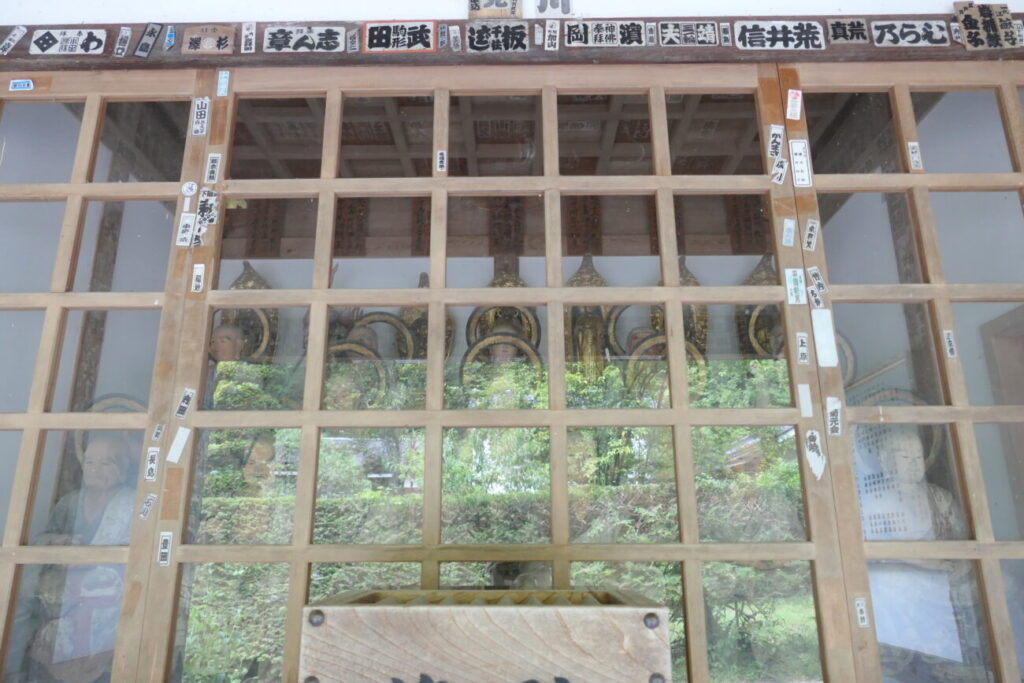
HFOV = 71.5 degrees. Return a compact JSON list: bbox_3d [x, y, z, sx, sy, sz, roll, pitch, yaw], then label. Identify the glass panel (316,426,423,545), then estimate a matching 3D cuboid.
[{"bbox_3d":[-0.359,0.366,1.810,0.279,0.296,0.008,0,-16,0],"label":"glass panel"}]

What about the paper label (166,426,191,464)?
[{"bbox_3d":[-0.854,0.266,1.825,0.029,0.088,0.004,15,-15,5],"label":"paper label"}]

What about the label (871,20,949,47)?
[{"bbox_3d":[0.976,-0.753,1.741,0.182,0.073,0.004,0,-16,0],"label":"label"}]

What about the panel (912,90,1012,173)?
[{"bbox_3d":[1.059,-0.494,1.688,0.215,0.230,0.006,0,-16,0],"label":"panel"}]

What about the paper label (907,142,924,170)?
[{"bbox_3d":[0.954,-0.439,1.682,0.025,0.071,0.003,2,-16,1],"label":"paper label"}]

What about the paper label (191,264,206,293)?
[{"bbox_3d":[-0.707,-0.143,1.605,0.024,0.066,0.003,-2,-16,0],"label":"paper label"}]

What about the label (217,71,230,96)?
[{"bbox_3d":[-0.709,-0.632,1.746,0.025,0.071,0.003,-1,-16,0],"label":"label"}]

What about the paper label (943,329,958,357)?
[{"bbox_3d":[1.159,0.007,1.878,0.025,0.072,0.004,0,-16,0],"label":"paper label"}]

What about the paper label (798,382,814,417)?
[{"bbox_3d":[0.616,0.124,1.490,0.022,0.070,0.004,-1,-16,0],"label":"paper label"}]

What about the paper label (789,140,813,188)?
[{"bbox_3d":[0.670,-0.413,1.648,0.041,0.119,0.004,0,-16,1],"label":"paper label"}]

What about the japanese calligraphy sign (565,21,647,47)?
[{"bbox_3d":[0.225,-0.739,1.709,0.193,0.070,0.008,0,-16,0],"label":"japanese calligraphy sign"}]

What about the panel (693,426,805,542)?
[{"bbox_3d":[0.498,0.298,1.496,0.220,0.241,0.006,0,-16,0],"label":"panel"}]

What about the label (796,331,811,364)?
[{"bbox_3d":[0.636,0.016,1.553,0.024,0.070,0.003,2,-16,1],"label":"label"}]

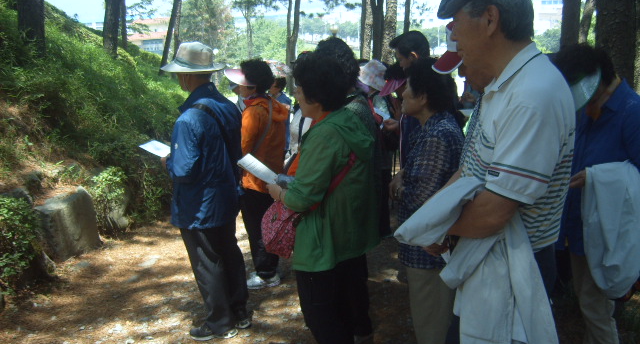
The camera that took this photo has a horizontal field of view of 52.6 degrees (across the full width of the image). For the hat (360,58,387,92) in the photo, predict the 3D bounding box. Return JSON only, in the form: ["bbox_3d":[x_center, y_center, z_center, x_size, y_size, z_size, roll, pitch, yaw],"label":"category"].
[{"bbox_3d":[0.393,-0.708,4.750,0.280,0.160,0.260,10,3,-11],"label":"hat"}]

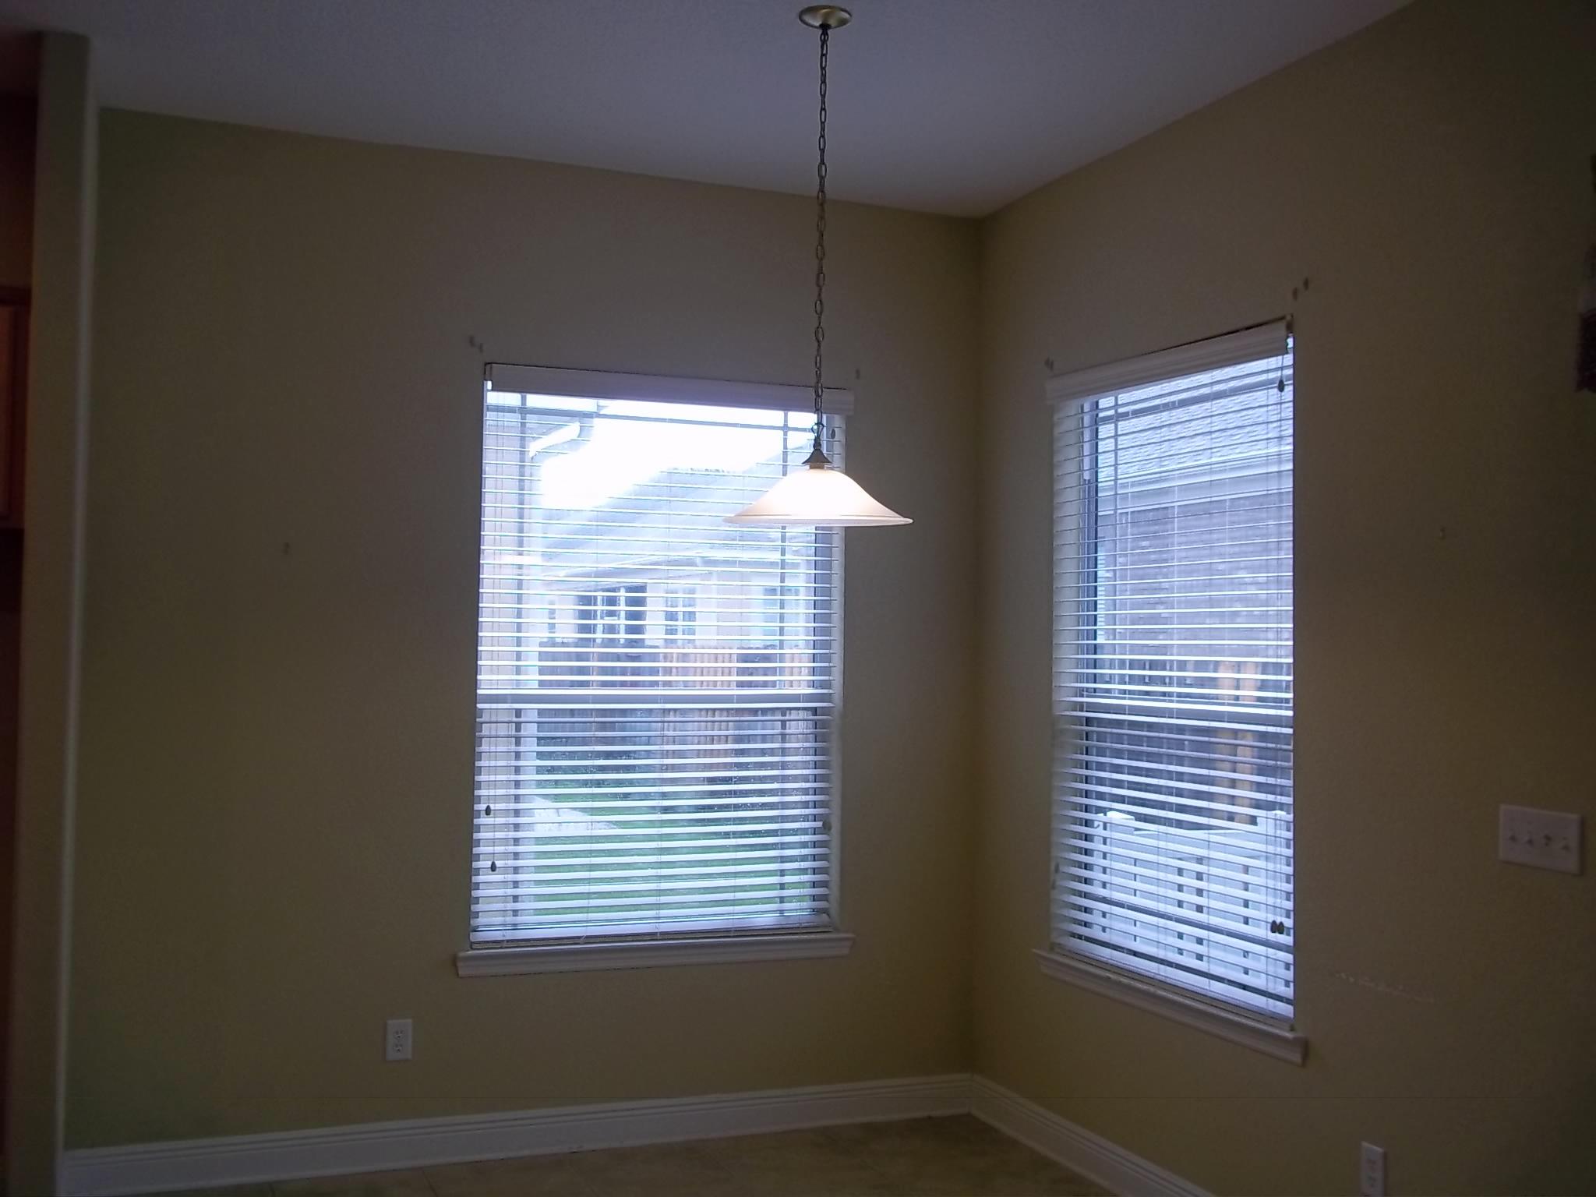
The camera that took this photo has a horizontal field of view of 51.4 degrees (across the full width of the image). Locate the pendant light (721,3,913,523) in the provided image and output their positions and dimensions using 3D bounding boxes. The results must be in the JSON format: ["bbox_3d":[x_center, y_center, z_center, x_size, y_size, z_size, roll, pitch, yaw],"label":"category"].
[{"bbox_3d":[0.057,-0.776,3.895,0.432,1.198,0.432,1,-2,0],"label":"pendant light"}]

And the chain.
[{"bbox_3d":[0.058,-0.846,3.898,0.030,1.014,0.028,2,-2,-22],"label":"chain"}]

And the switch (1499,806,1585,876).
[{"bbox_3d":[1.498,0.488,3.363,0.012,0.116,0.208,2,-2,-22],"label":"switch"}]

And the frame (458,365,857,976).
[{"bbox_3d":[-0.415,0.225,5.243,1.264,1.842,0.120,2,-2,-22],"label":"frame"}]

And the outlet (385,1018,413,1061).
[{"bbox_3d":[-1.169,1.298,4.873,0.071,0.116,0.010,2,-2,-22],"label":"outlet"}]

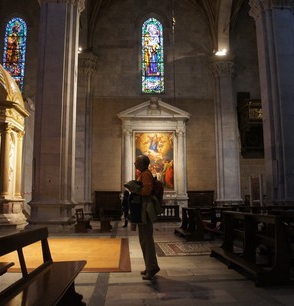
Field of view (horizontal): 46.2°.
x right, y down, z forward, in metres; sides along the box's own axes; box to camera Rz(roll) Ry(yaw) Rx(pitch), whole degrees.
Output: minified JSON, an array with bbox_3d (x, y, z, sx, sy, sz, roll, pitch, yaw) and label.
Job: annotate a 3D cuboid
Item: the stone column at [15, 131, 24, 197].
[{"bbox_3d":[-5.314,0.463,14.459,0.280,2.867,0.280,0,-8,-4],"label":"stone column"}]

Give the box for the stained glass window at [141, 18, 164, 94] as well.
[{"bbox_3d":[0.394,-6.268,22.161,1.433,5.121,0.200,0,-8,-4],"label":"stained glass window"}]

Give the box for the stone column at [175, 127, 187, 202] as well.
[{"bbox_3d":[2.078,0.552,20.623,0.620,4.302,0.600,0,-8,-4],"label":"stone column"}]

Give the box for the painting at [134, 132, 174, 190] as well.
[{"bbox_3d":[0.418,0.490,21.085,2.419,3.600,0.100,0,-8,-4],"label":"painting"}]

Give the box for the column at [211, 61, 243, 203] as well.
[{"bbox_3d":[4.777,-1.338,21.157,1.650,9.073,0.850,0,-8,-4],"label":"column"}]

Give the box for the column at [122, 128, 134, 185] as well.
[{"bbox_3d":[-1.094,0.577,20.390,0.620,4.193,0.600,0,-8,-4],"label":"column"}]

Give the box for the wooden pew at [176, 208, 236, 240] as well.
[{"bbox_3d":[1.490,2.140,10.660,0.930,0.870,2.301,0,-8,-4],"label":"wooden pew"}]

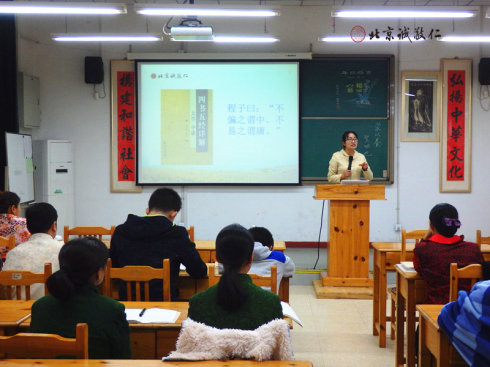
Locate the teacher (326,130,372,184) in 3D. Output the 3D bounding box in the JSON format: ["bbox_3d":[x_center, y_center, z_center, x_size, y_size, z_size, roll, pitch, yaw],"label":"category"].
[{"bbox_3d":[1.190,0.187,7.250,0.500,1.570,0.380,0,4,-6],"label":"teacher"}]

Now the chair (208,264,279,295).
[{"bbox_3d":[-0.002,0.900,3.629,0.375,0.970,0.420,0,4,2],"label":"chair"}]

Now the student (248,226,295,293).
[{"bbox_3d":[0.071,0.828,3.930,0.480,1.080,0.660,0,4,2],"label":"student"}]

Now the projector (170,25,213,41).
[{"bbox_3d":[-0.470,-1.357,5.750,0.370,0.120,0.300,0,4,2],"label":"projector"}]

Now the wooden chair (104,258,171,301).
[{"bbox_3d":[-0.596,0.888,3.799,0.375,0.970,0.420,0,4,2],"label":"wooden chair"}]

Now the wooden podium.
[{"bbox_3d":[1.083,0.586,6.660,0.730,1.150,0.540,0,4,2],"label":"wooden podium"}]

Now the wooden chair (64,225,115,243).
[{"bbox_3d":[-1.151,0.804,4.939,0.375,0.970,0.420,0,4,2],"label":"wooden chair"}]

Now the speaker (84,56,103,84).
[{"bbox_3d":[-2.012,-1.511,8.500,0.230,0.370,0.220,0,4,2],"label":"speaker"}]

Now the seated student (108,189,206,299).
[{"bbox_3d":[-0.560,0.685,4.030,0.580,1.330,0.720,0,4,5],"label":"seated student"}]

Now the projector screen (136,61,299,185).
[{"bbox_3d":[-0.344,-0.801,8.420,2.180,1.670,0.050,0,4,2],"label":"projector screen"}]

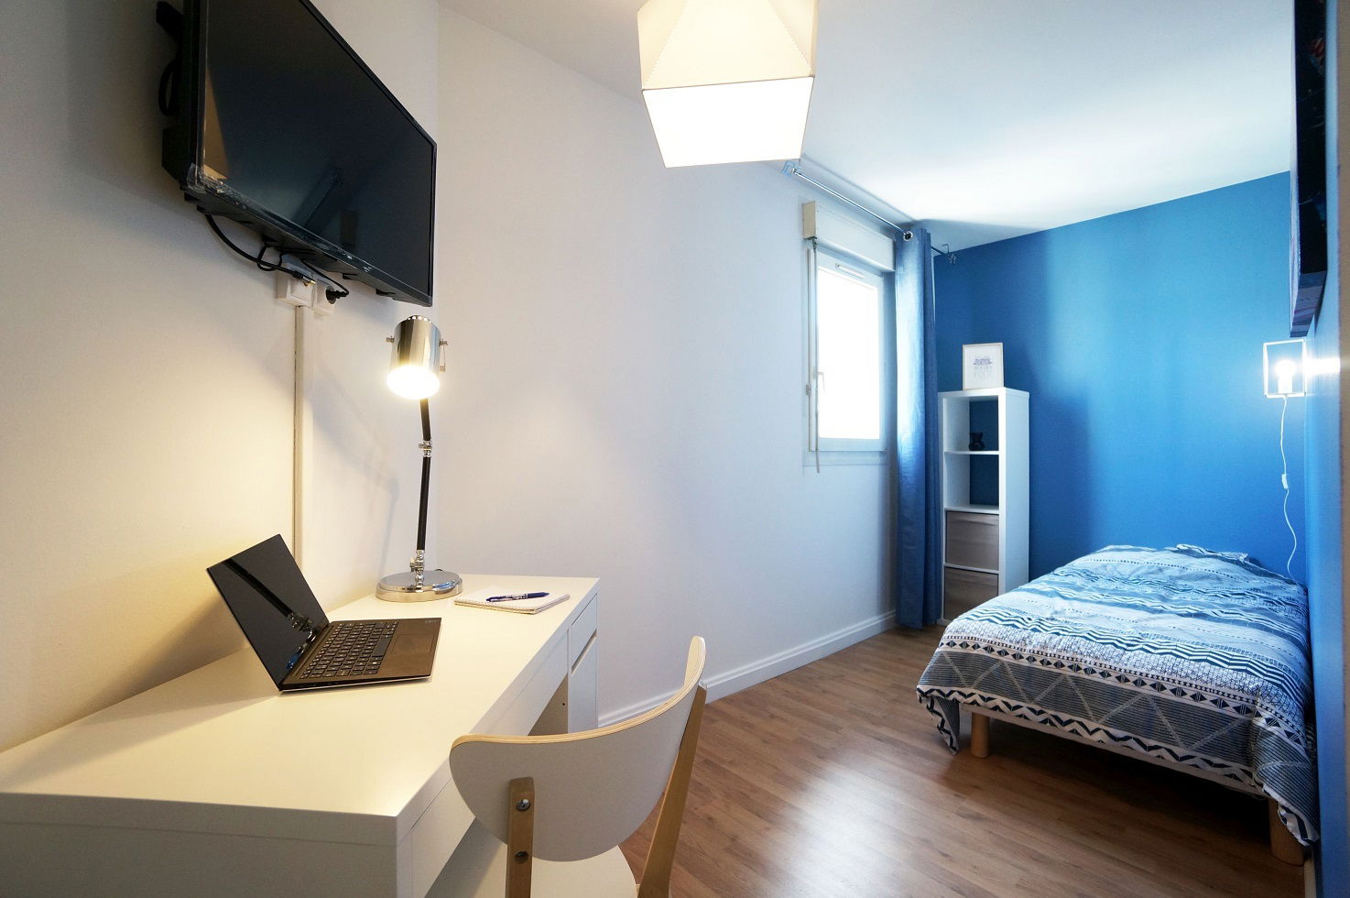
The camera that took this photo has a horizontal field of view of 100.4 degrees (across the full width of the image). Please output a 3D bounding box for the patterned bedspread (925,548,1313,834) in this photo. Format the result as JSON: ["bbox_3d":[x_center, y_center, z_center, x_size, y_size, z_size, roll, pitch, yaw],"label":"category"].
[{"bbox_3d":[1.985,0.778,2.388,1.930,0.510,0.990,0,0,-41],"label":"patterned bedspread"}]

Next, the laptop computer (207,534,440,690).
[{"bbox_3d":[-0.566,0.263,0.971,0.284,0.195,0.304,0,0,-19],"label":"laptop computer"}]

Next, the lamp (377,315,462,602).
[{"bbox_3d":[-0.643,0.010,1.415,0.210,0.690,0.250,0,0,-18],"label":"lamp"}]

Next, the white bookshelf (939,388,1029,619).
[{"bbox_3d":[1.965,0.380,3.598,0.390,1.470,0.420,0,0,-41],"label":"white bookshelf"}]

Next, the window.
[{"bbox_3d":[0.974,-0.496,3.116,0.770,1.060,0.080,0,0,-41],"label":"window"}]

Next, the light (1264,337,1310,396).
[{"bbox_3d":[2.688,-0.357,2.474,0.100,0.235,0.120,0,0,-41],"label":"light"}]

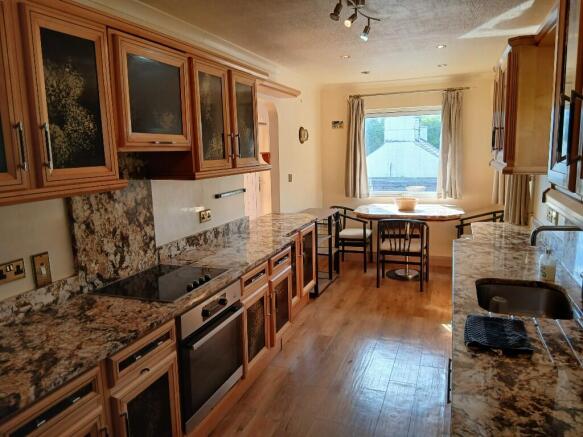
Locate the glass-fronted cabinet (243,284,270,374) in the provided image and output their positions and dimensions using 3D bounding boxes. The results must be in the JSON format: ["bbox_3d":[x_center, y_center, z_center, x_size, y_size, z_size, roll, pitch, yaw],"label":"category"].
[{"bbox_3d":[-0.466,0.675,2.873,0.540,0.463,0.373,2,10,20],"label":"glass-fronted cabinet"}]

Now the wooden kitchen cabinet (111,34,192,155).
[{"bbox_3d":[-0.845,-0.618,2.304,0.375,0.540,0.610,2,10,20],"label":"wooden kitchen cabinet"}]

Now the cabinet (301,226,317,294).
[{"bbox_3d":[-0.058,0.388,4.320,0.510,0.620,0.430,2,10,20],"label":"cabinet"}]

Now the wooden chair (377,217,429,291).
[{"bbox_3d":[1.231,0.360,4.775,0.530,0.754,0.510,2,10,20],"label":"wooden chair"}]

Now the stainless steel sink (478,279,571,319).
[{"bbox_3d":[1.088,0.467,2.078,0.405,0.195,0.540,2,10,20],"label":"stainless steel sink"}]

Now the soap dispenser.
[{"bbox_3d":[1.337,0.233,2.286,0.066,0.188,0.075,-6,10,-24],"label":"soap dispenser"}]

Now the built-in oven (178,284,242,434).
[{"bbox_3d":[-0.633,0.694,2.417,0.575,0.597,0.600,2,10,20],"label":"built-in oven"}]

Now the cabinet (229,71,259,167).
[{"bbox_3d":[-0.468,-0.695,3.156,0.310,0.637,0.425,2,10,20],"label":"cabinet"}]

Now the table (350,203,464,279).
[{"bbox_3d":[1.363,0.293,5.115,1.190,0.775,1.020,2,10,20],"label":"table"}]

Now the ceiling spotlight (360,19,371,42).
[{"bbox_3d":[0.447,-1.142,2.645,0.065,0.130,0.060,-5,10,-20],"label":"ceiling spotlight"}]

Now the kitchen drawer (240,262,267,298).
[{"bbox_3d":[-0.455,0.372,2.815,0.500,0.136,0.394,2,10,20],"label":"kitchen drawer"}]

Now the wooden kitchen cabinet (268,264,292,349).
[{"bbox_3d":[-0.324,0.625,3.349,0.580,0.480,0.415,2,10,20],"label":"wooden kitchen cabinet"}]

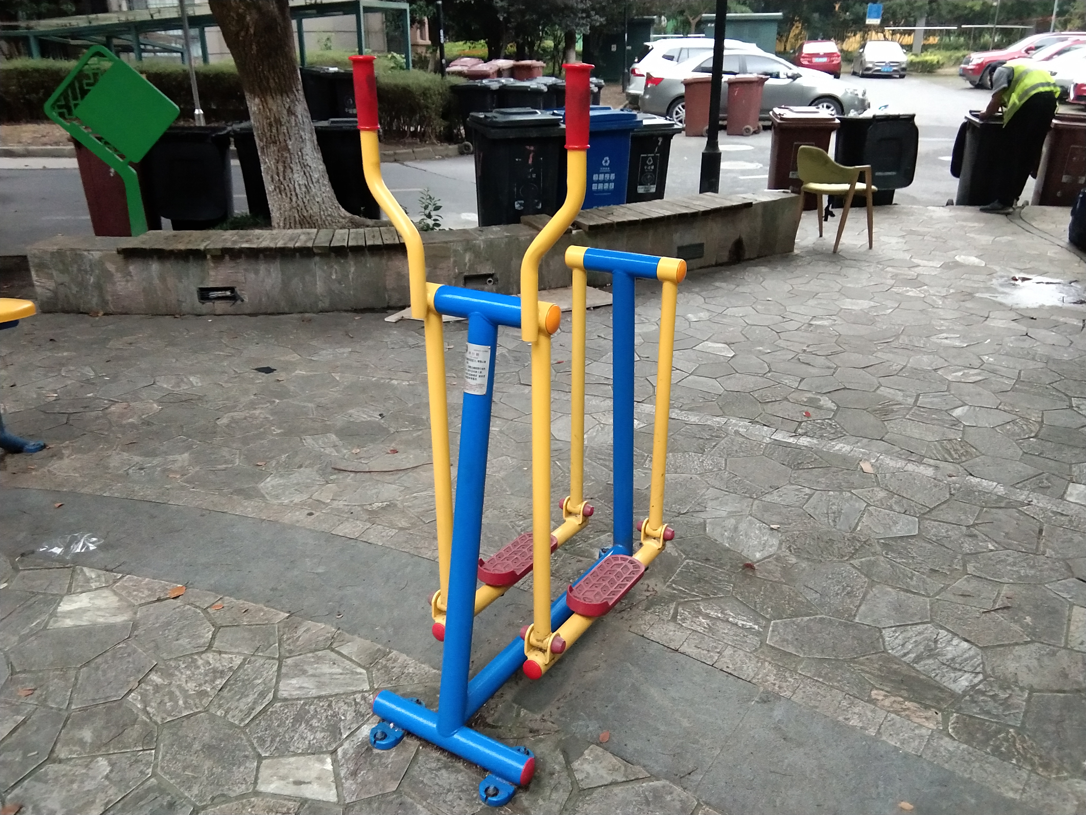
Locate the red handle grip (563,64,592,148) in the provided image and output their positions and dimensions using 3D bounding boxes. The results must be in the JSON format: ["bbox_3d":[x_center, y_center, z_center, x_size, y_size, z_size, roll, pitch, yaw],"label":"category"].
[{"bbox_3d":[0.064,-0.547,1.770,0.056,0.150,0.056,0,22,0],"label":"red handle grip"}]

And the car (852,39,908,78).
[{"bbox_3d":[13.223,-13.868,38.281,1.800,1.460,4.500,4,22,12],"label":"car"}]

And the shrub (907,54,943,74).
[{"bbox_3d":[15.720,-14.115,40.000,1.500,0.780,1.100,0,22,0],"label":"shrub"}]

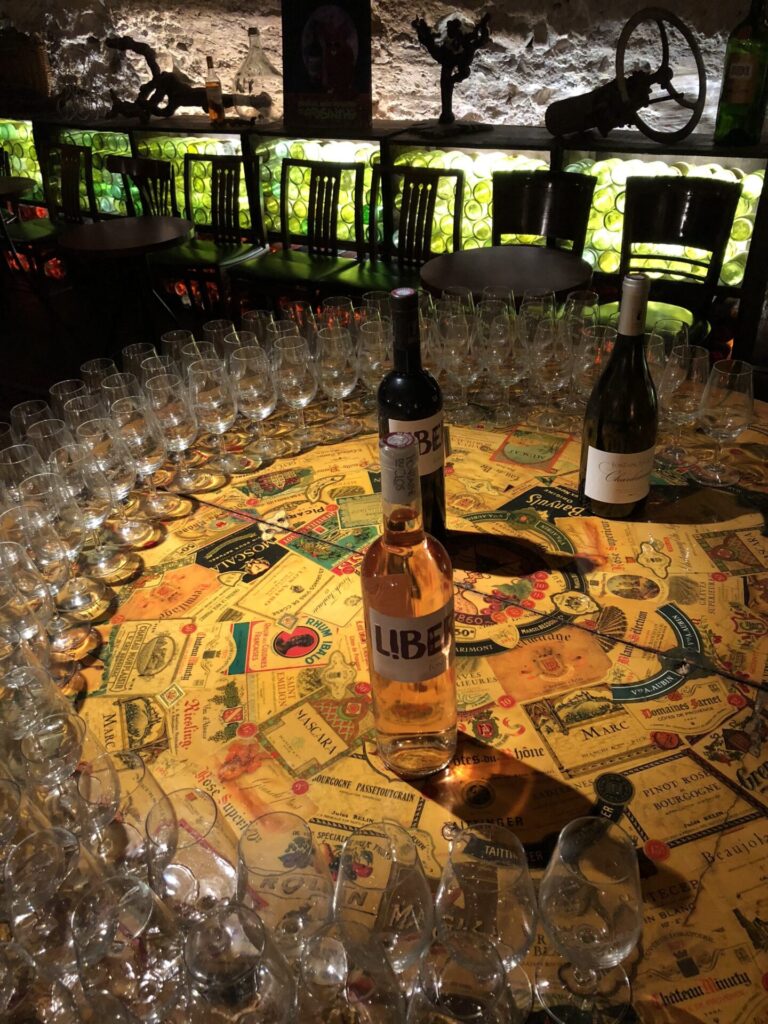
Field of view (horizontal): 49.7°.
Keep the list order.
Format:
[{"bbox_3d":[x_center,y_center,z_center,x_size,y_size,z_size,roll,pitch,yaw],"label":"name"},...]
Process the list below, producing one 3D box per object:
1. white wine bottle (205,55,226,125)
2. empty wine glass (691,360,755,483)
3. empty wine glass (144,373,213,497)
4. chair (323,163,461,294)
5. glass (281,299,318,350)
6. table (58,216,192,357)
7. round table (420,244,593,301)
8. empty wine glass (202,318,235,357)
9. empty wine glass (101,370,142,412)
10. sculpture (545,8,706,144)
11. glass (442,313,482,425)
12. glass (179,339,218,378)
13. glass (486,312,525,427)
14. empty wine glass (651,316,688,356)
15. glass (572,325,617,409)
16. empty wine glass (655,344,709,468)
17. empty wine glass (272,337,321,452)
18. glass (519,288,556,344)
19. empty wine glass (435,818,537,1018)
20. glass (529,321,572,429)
[{"bbox_3d":[-0.854,-2.098,4.121,0.079,0.288,0.079,18,39,30],"label":"white wine bottle"},{"bbox_3d":[0.442,-0.116,1.077,0.066,0.155,0.066,-3,34,2],"label":"empty wine glass"},{"bbox_3d":[-0.288,-0.108,1.145,0.065,0.156,0.065,-4,34,0],"label":"empty wine glass"},{"bbox_3d":[0.044,-0.968,3.503,0.430,0.834,0.470,18,39,30],"label":"chair"},{"bbox_3d":[-0.134,-0.261,1.364,0.066,0.155,0.066,-4,33,0],"label":"glass"},{"bbox_3d":[-1.020,-0.839,3.583,0.535,0.740,0.535,-5,34,0],"label":"table"},{"bbox_3d":[0.396,-0.438,2.737,0.520,0.727,0.520,-3,33,2],"label":"round table"},{"bbox_3d":[-0.247,-0.220,1.306,0.065,0.156,0.065,-4,34,0],"label":"empty wine glass"},{"bbox_3d":[-0.349,-0.111,1.152,0.066,0.155,0.066,-3,34,2],"label":"empty wine glass"},{"bbox_3d":[0.839,-1.608,3.017,0.449,0.436,0.620,-24,38,-28],"label":"sculpture"},{"bbox_3d":[0.124,-0.216,1.264,0.066,0.155,0.066,-4,33,0],"label":"glass"},{"bbox_3d":[-0.262,-0.171,1.236,0.065,0.156,0.065,-4,34,0],"label":"glass"},{"bbox_3d":[0.187,-0.211,1.244,0.066,0.155,0.066,-3,34,2],"label":"glass"},{"bbox_3d":[0.403,-0.192,1.192,0.066,0.155,0.066,-4,33,0],"label":"empty wine glass"},{"bbox_3d":[0.306,-0.186,1.194,0.066,0.155,0.066,-4,33,0],"label":"glass"},{"bbox_3d":[0.404,-0.144,1.119,0.066,0.154,0.066,-5,34,0],"label":"empty wine glass"},{"bbox_3d":[-0.129,-0.179,1.236,0.066,0.155,0.066,-4,33,0],"label":"empty wine glass"},{"bbox_3d":[0.248,-0.277,1.334,0.066,0.155,0.066,-3,34,2],"label":"glass"},{"bbox_3d":[0.065,0.265,0.522,0.066,0.155,0.066,-4,33,0],"label":"empty wine glass"},{"bbox_3d":[0.249,-0.204,1.226,0.066,0.155,0.066,-3,34,2],"label":"glass"}]

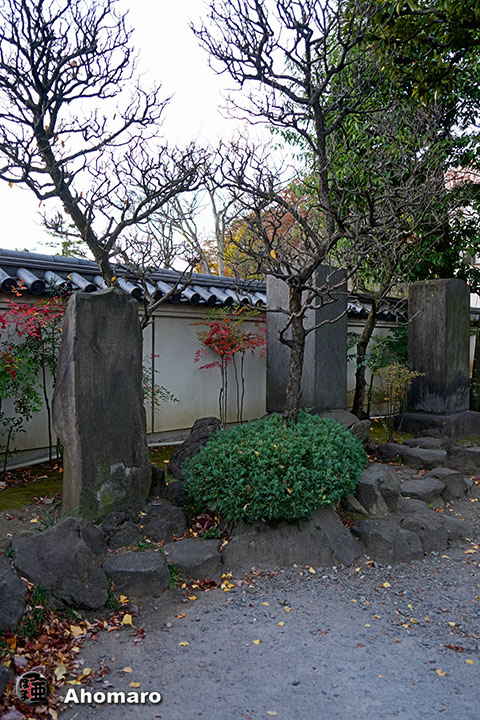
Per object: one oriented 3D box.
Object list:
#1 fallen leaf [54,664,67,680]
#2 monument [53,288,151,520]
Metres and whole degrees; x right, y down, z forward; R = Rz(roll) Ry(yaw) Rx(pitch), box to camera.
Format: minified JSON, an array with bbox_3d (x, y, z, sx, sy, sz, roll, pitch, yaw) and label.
[{"bbox_3d":[-0.811,1.411,2.800,0.055,0.028,0.085,0,1,-9],"label":"fallen leaf"},{"bbox_3d":[-1.012,0.292,4.586,0.320,1.608,0.640,1,1,41],"label":"monument"}]

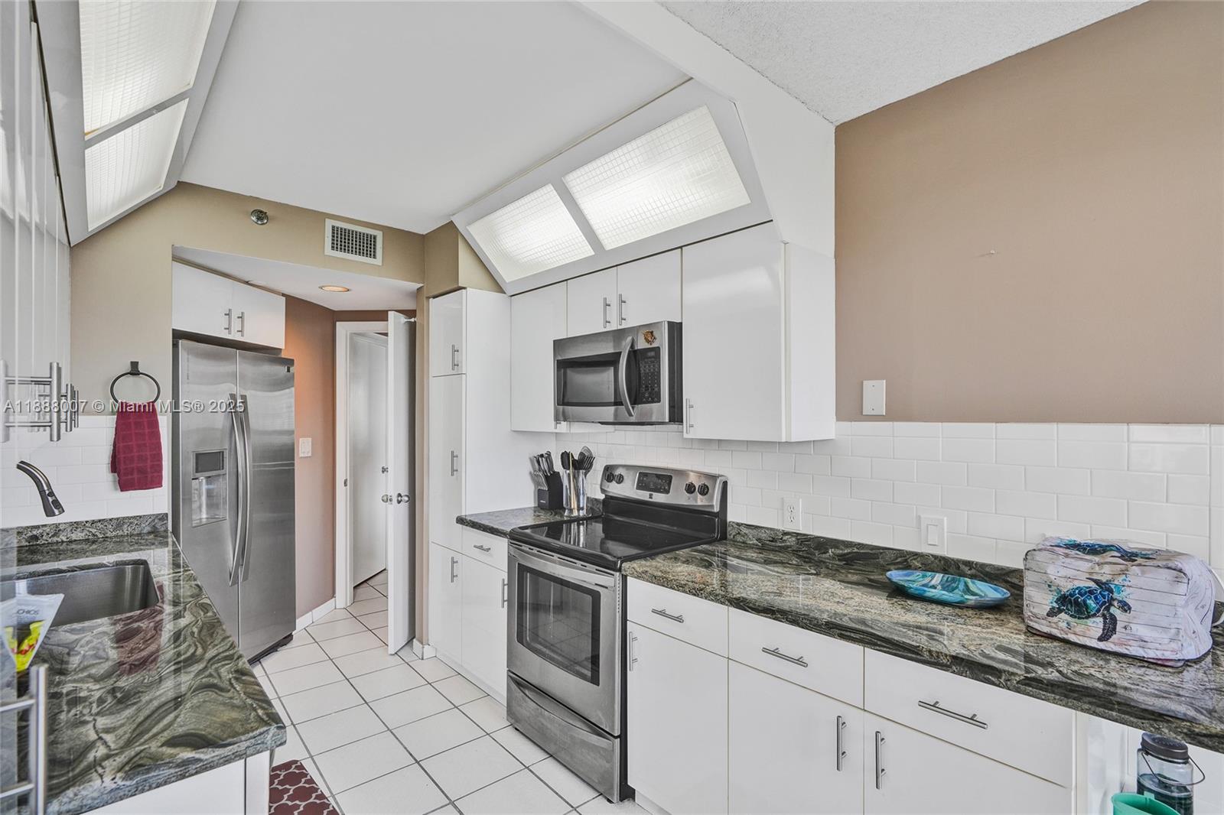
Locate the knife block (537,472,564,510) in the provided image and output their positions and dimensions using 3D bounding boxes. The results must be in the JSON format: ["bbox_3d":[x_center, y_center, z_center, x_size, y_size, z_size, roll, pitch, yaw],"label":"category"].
[{"bbox_3d":[-0.343,0.471,3.152,0.130,0.215,0.105,1,-2,-41],"label":"knife block"}]

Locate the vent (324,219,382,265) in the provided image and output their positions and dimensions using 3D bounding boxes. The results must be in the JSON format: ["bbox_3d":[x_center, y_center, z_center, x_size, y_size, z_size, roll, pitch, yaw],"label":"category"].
[{"bbox_3d":[-1.430,-0.918,3.032,0.302,0.198,0.015,1,-1,-42],"label":"vent"}]

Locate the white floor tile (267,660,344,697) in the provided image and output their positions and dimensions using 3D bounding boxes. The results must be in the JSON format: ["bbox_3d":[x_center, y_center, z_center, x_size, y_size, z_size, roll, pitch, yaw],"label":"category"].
[{"bbox_3d":[-1.704,1.517,3.043,0.320,0.010,0.320,1,-1,-40],"label":"white floor tile"}]

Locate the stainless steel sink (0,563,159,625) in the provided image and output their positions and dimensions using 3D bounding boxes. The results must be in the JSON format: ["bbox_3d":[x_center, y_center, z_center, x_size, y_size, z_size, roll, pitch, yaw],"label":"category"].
[{"bbox_3d":[-1.681,0.696,1.675,0.430,0.225,0.720,1,-1,-43],"label":"stainless steel sink"}]

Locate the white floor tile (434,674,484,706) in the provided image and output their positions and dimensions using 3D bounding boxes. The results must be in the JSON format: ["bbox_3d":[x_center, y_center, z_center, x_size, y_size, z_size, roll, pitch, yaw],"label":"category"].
[{"bbox_3d":[-0.801,1.456,2.817,0.163,0.010,0.309,1,-2,-41],"label":"white floor tile"}]

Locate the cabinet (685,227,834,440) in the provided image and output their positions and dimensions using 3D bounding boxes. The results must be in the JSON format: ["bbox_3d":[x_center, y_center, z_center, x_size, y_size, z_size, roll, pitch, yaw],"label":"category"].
[{"bbox_3d":[0.555,-0.261,2.096,0.330,0.763,0.453,1,-2,-41],"label":"cabinet"}]

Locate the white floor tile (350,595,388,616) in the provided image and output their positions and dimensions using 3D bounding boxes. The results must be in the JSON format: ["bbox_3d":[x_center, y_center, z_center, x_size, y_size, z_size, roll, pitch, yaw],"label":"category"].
[{"bbox_3d":[-1.835,1.532,4.159,0.320,0.010,0.320,1,-1,-40],"label":"white floor tile"}]

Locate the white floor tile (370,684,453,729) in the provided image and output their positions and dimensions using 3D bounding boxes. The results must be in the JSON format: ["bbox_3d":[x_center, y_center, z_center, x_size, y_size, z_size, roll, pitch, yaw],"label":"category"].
[{"bbox_3d":[-0.981,1.453,2.658,0.306,0.010,0.309,1,-2,-41],"label":"white floor tile"}]

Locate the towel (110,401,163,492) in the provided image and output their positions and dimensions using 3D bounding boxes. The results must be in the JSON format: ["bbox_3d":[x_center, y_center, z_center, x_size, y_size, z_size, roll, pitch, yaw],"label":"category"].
[{"bbox_3d":[-2.088,0.174,2.398,0.172,0.389,0.050,1,-1,-43],"label":"towel"}]

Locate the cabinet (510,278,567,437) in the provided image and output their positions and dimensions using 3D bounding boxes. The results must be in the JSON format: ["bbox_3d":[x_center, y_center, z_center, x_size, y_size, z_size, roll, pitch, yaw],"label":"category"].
[{"bbox_3d":[-0.279,-0.243,3.025,0.320,0.765,0.519,1,-2,-41],"label":"cabinet"}]

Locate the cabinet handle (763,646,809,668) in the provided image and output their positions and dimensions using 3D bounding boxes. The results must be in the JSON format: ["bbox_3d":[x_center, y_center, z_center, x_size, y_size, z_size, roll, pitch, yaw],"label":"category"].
[{"bbox_3d":[0.506,0.722,1.577,0.036,0.012,0.137,1,-1,-43],"label":"cabinet handle"}]

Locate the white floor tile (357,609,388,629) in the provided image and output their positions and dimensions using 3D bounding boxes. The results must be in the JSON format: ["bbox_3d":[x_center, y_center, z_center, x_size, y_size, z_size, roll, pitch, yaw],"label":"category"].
[{"bbox_3d":[-1.582,1.479,3.810,0.306,0.010,0.309,1,-2,-41],"label":"white floor tile"}]

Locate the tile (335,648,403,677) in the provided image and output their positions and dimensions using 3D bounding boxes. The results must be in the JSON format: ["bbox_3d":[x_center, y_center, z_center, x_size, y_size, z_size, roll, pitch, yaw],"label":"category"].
[{"bbox_3d":[-1.398,1.464,3.131,0.306,0.010,0.309,1,-2,-41],"label":"tile"}]

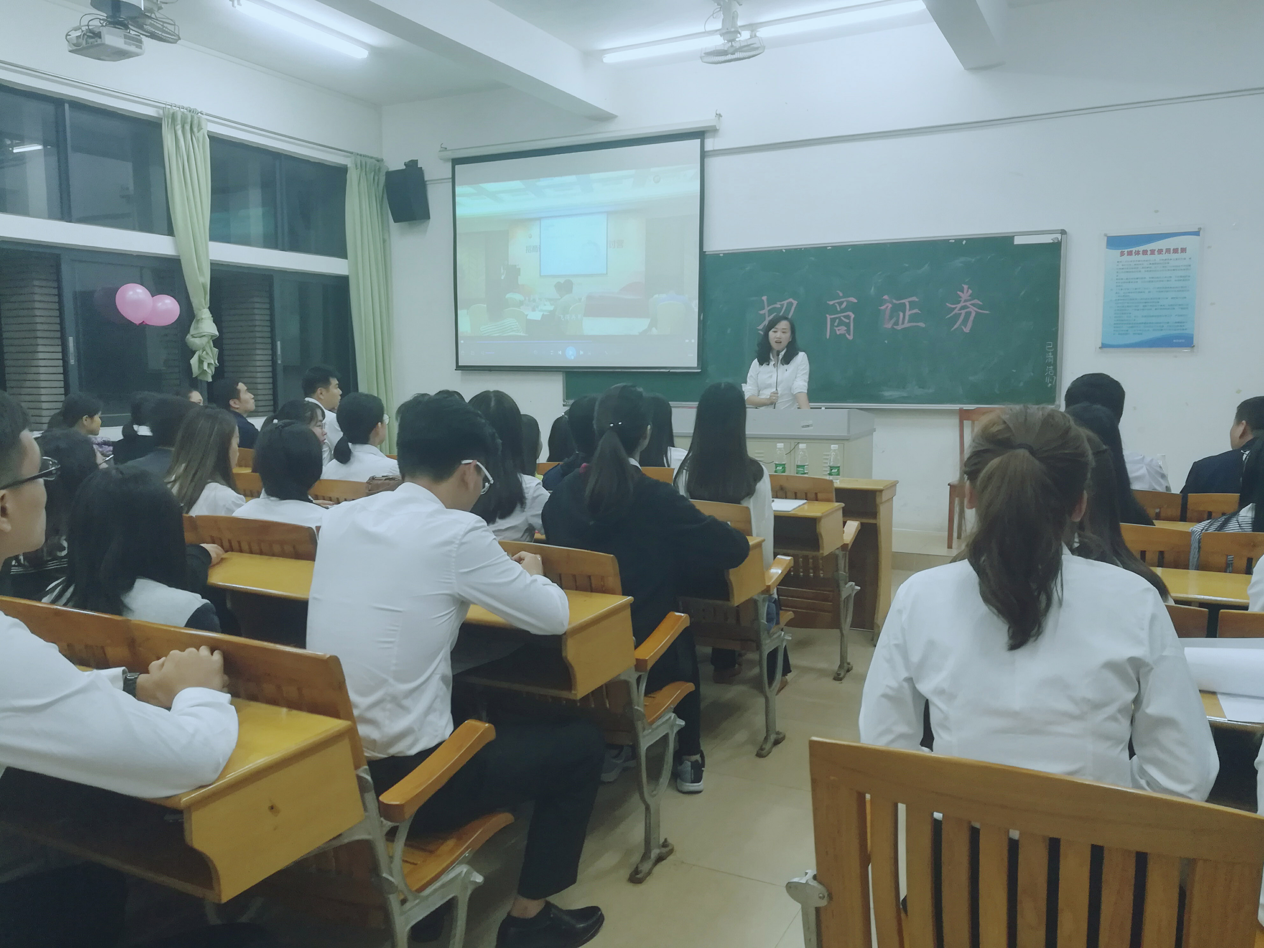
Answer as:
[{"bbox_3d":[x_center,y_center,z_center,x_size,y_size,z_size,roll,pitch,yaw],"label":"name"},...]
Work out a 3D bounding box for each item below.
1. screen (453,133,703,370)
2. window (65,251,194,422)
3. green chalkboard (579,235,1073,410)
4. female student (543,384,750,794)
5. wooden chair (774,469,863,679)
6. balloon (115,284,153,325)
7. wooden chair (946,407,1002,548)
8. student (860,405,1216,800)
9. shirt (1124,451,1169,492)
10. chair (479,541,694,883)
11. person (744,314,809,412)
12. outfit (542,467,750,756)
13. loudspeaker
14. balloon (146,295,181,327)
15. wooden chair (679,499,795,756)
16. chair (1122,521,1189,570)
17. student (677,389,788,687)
[{"bbox_3d":[-0.531,-1.829,8.130,2.483,1.887,0.050,3,7,28],"label":"screen"},{"bbox_3d":[-3.705,-0.967,7.006,0.070,1.200,0.980,3,8,28],"label":"window"},{"bbox_3d":[1.160,-1.151,7.370,3.980,1.200,0.060,3,8,28],"label":"green chalkboard"},{"bbox_3d":[0.011,0.374,2.926,0.620,1.300,0.740,3,8,28],"label":"female student"},{"bbox_3d":[0.729,0.431,4.262,0.545,0.890,0.440,3,7,28],"label":"wooden chair"},{"bbox_3d":[-3.607,-1.226,6.873,0.265,0.295,0.265,3,8,28],"label":"balloon"},{"bbox_3d":[2.427,0.033,6.478,0.430,0.945,0.460,3,7,28],"label":"wooden chair"},{"bbox_3d":[0.632,0.537,1.512,0.485,1.300,0.700,3,7,28],"label":"student"},{"bbox_3d":[1.870,0.159,3.807,0.480,0.600,0.360,3,8,28],"label":"shirt"},{"bbox_3d":[-0.157,0.610,2.679,0.560,0.890,0.550,3,8,28],"label":"chair"},{"bbox_3d":[1.023,-0.322,6.695,0.470,1.570,0.330,2,7,18],"label":"person"},{"bbox_3d":[0.002,0.441,2.916,0.620,0.950,0.680,3,8,28],"label":"outfit"},{"bbox_3d":[-2.055,-2.568,8.720,0.250,0.470,0.220,3,21,28],"label":"loudspeaker"},{"bbox_3d":[-3.498,-1.219,7.079,0.250,0.250,0.260,3,8,28],"label":"balloon"},{"bbox_3d":[0.289,0.517,3.459,0.545,0.900,0.500,3,7,28],"label":"wooden chair"},{"bbox_3d":[1.468,0.560,3.080,0.525,0.900,0.490,3,7,28],"label":"chair"},{"bbox_3d":[0.431,0.291,3.676,0.460,1.300,0.760,3,7,28],"label":"student"}]

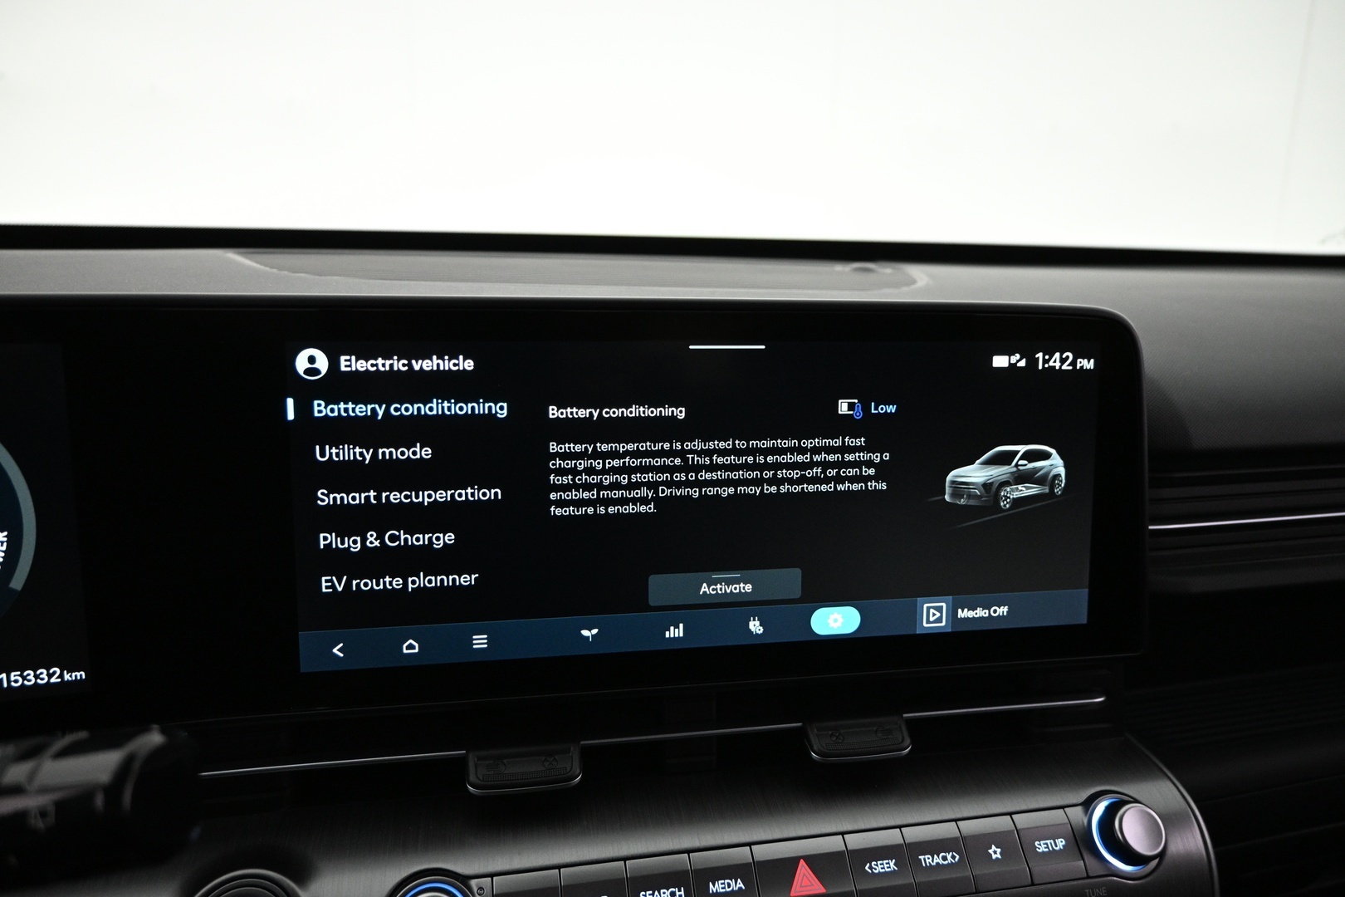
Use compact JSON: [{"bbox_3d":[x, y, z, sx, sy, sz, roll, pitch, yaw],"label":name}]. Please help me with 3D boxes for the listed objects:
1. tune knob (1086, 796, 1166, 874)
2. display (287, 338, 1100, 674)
[{"bbox_3d":[0.166,0.138,0.323,0.025,0.025,0.013,-1,-27,-11],"label":"tune knob"},{"bbox_3d":[0.019,0.017,0.326,0.293,0.110,0.012,-1,6,-11],"label":"display"}]

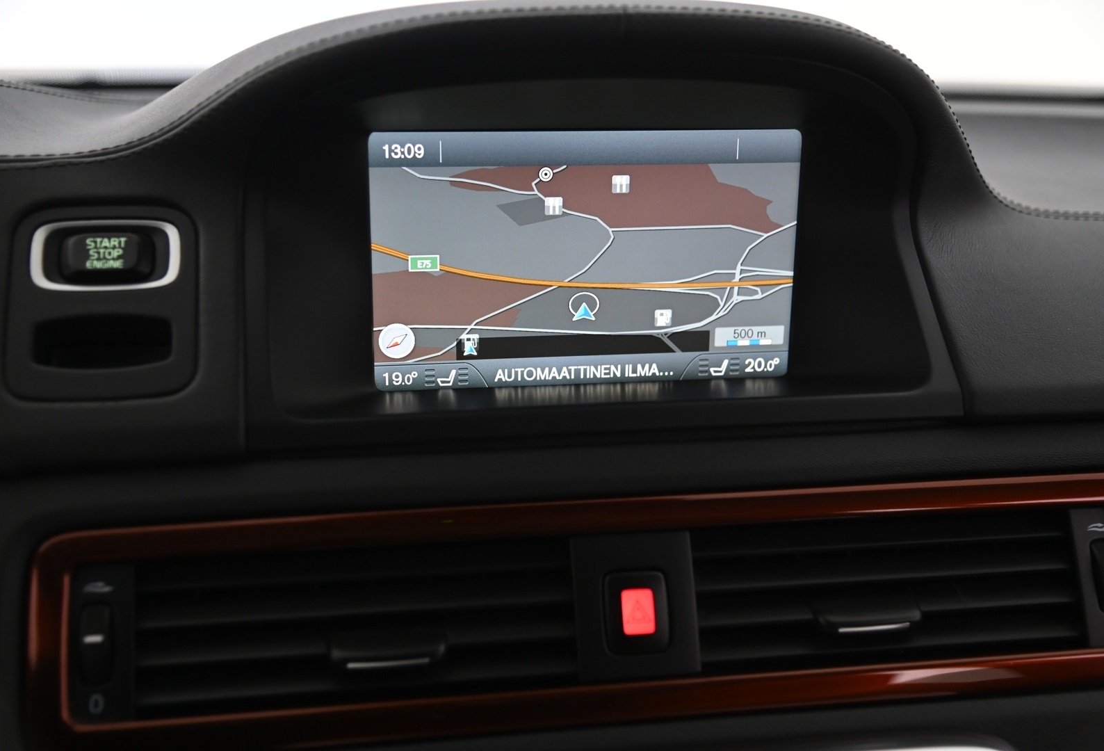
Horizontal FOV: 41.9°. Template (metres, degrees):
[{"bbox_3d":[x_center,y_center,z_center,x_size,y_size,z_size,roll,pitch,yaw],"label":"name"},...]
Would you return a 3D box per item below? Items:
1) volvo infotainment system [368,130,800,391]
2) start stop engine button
[{"bbox_3d":[0.012,-0.042,0.515,0.153,0.092,0.011,-2,17,-9],"label":"volvo infotainment system"},{"bbox_3d":[-0.140,-0.037,0.453,0.028,0.015,0.009,-2,-10,-9],"label":"start stop engine button"}]

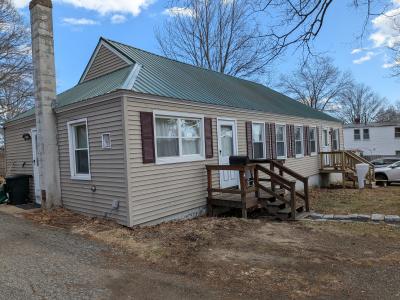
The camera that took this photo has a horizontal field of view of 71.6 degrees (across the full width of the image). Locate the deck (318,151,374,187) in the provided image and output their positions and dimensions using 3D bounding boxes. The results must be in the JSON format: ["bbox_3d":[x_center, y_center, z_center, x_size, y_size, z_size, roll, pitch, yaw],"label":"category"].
[{"bbox_3d":[7.442,0.921,13.885,2.300,1.760,1.550,-2,1,42],"label":"deck"}]

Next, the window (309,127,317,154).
[{"bbox_3d":[5.589,-0.423,13.604,0.120,1.413,0.838,-2,1,42],"label":"window"}]

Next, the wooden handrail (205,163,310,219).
[{"bbox_3d":[1.767,1.058,7.739,2.200,1.440,2.380,-2,1,42],"label":"wooden handrail"}]

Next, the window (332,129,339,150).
[{"bbox_3d":[7.949,-0.576,16.195,0.120,1.239,0.872,-2,1,42],"label":"window"}]

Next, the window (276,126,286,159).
[{"bbox_3d":[3.282,-0.329,11.074,0.120,1.373,0.861,-2,1,42],"label":"window"}]

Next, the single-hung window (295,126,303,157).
[{"bbox_3d":[4.456,-0.364,12.361,0.120,1.413,0.867,-2,1,42],"label":"single-hung window"}]

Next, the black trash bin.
[{"bbox_3d":[-6.437,1.390,9.830,0.590,1.010,0.680,-2,1,42],"label":"black trash bin"}]

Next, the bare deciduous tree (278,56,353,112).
[{"bbox_3d":[17.000,-5.982,40.049,10.600,15.026,10.000,-3,0,0],"label":"bare deciduous tree"}]

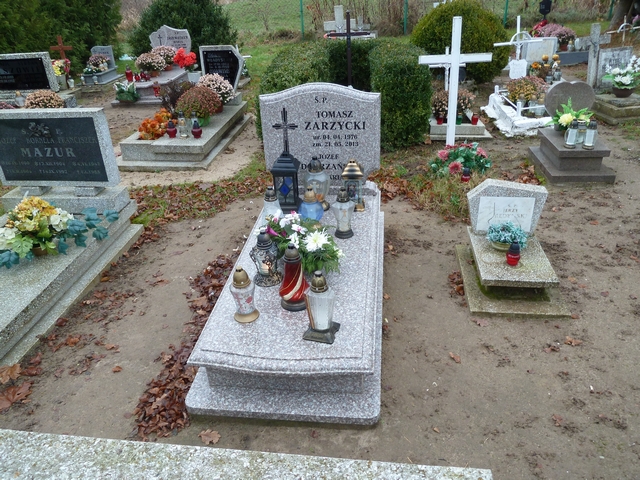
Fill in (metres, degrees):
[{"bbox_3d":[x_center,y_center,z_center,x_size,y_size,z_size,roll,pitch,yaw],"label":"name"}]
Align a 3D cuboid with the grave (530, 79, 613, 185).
[{"bbox_3d":[2.247,-0.970,4.379,0.521,0.704,0.744,1,30,7],"label":"grave"}]

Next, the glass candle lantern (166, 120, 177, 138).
[{"bbox_3d":[-1.498,-1.115,5.015,0.094,0.170,0.094,1,29,7],"label":"glass candle lantern"}]

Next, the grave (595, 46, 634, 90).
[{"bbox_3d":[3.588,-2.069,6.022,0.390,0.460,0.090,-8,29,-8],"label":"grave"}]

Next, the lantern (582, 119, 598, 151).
[{"bbox_3d":[2.180,-0.843,4.009,0.093,0.225,0.093,1,29,7],"label":"lantern"}]

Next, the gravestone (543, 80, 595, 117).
[{"bbox_3d":[2.261,-1.218,4.558,0.446,0.452,0.093,1,30,7],"label":"gravestone"}]

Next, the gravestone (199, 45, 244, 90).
[{"bbox_3d":[-1.308,-2.239,6.583,0.600,0.610,0.090,0,22,6],"label":"gravestone"}]

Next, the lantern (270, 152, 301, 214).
[{"bbox_3d":[-0.219,-0.401,3.395,0.175,0.399,0.175,1,30,7],"label":"lantern"}]

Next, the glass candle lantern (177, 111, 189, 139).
[{"bbox_3d":[-1.398,-1.178,5.088,0.098,0.254,0.098,1,30,7],"label":"glass candle lantern"}]

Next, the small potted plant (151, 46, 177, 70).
[{"bbox_3d":[-2.515,-2.933,8.101,0.440,0.330,0.420,1,29,7],"label":"small potted plant"}]

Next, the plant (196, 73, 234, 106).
[{"bbox_3d":[-1.278,-1.787,6.103,0.420,0.440,0.420,0,26,6],"label":"plant"}]

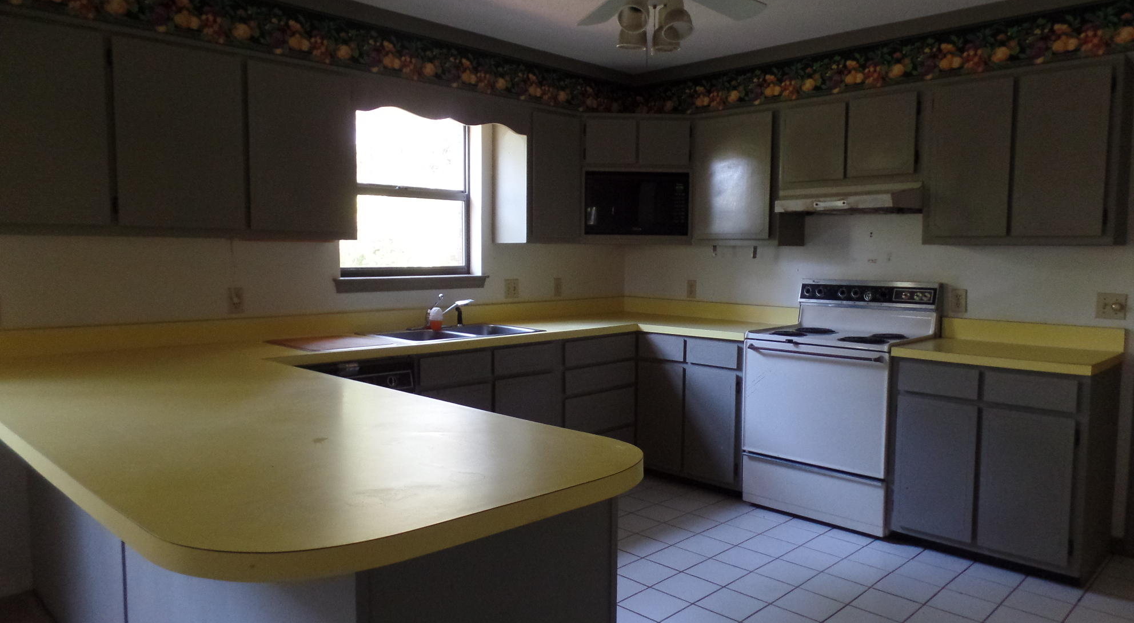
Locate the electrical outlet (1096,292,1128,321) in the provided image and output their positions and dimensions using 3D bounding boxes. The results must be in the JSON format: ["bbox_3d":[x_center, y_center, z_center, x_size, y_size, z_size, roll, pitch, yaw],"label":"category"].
[{"bbox_3d":[2.432,-0.021,3.367,0.116,0.115,0.020,4,6,45],"label":"electrical outlet"}]

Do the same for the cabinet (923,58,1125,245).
[{"bbox_3d":[2.094,-0.688,3.450,0.756,0.760,0.319,4,6,45],"label":"cabinet"}]

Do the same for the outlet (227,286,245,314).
[{"bbox_3d":[-1.515,-0.048,3.454,0.012,0.115,0.072,4,6,45],"label":"outlet"}]

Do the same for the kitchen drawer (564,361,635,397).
[{"bbox_3d":[0.053,0.381,4.469,0.587,0.146,0.445,-4,6,-45],"label":"kitchen drawer"}]

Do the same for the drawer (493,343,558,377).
[{"bbox_3d":[-0.355,0.243,4.053,0.438,0.156,0.445,-4,6,-45],"label":"drawer"}]

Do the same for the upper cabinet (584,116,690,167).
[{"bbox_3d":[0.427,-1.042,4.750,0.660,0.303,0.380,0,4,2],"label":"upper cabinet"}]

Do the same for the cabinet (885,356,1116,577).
[{"bbox_3d":[1.972,0.618,3.417,0.620,0.830,0.753,-4,6,-45],"label":"cabinet"}]

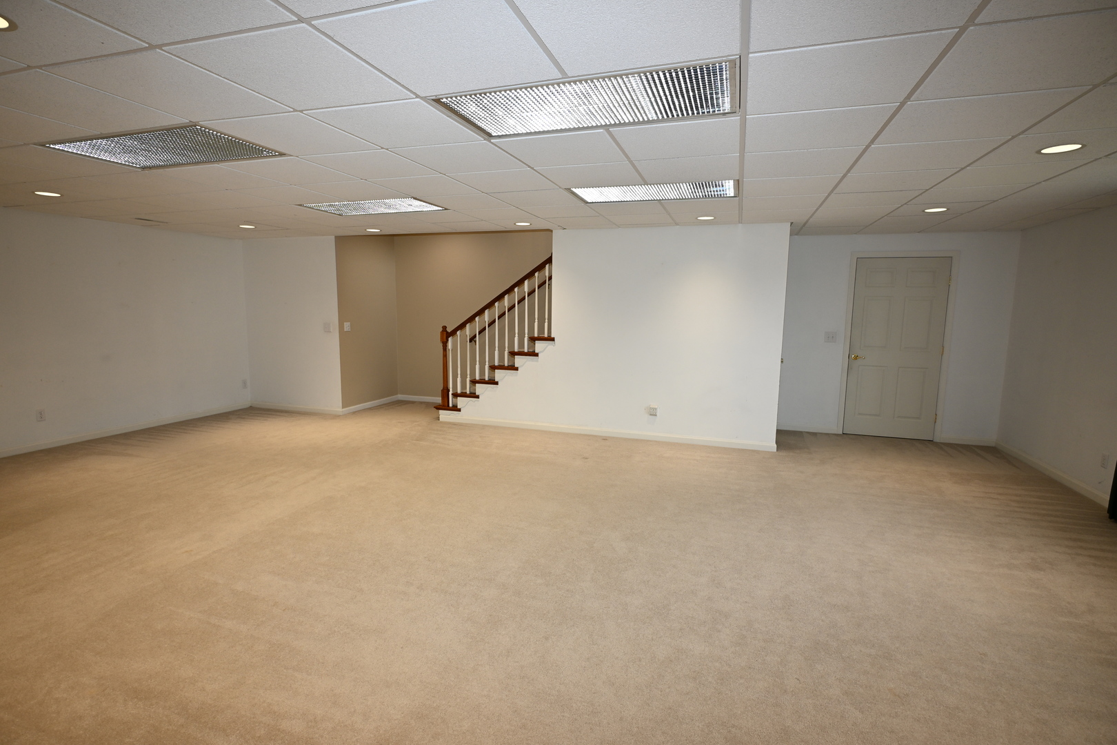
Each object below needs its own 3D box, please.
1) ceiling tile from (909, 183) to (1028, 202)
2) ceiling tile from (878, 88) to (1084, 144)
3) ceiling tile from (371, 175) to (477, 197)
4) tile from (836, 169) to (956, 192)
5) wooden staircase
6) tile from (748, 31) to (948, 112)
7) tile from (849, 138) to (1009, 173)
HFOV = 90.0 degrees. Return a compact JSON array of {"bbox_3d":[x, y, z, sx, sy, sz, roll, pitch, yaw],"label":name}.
[{"bbox_3d":[2.901,-1.275,3.979,0.603,0.020,0.603,3,7,18],"label":"ceiling tile"},{"bbox_3d":[1.768,-1.105,2.428,0.605,0.020,0.605,3,7,18],"label":"ceiling tile"},{"bbox_3d":[-0.925,-1.317,3.953,0.605,0.020,0.605,3,7,18],"label":"ceiling tile"},{"bbox_3d":[2.145,-1.240,3.599,0.603,0.020,0.603,3,7,18],"label":"tile"},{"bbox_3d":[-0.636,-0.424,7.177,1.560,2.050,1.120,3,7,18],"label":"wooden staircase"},{"bbox_3d":[1.008,-1.073,2.045,0.600,0.020,0.600,3,7,18],"label":"tile"},{"bbox_3d":[1.959,-1.175,3.023,0.603,0.020,0.603,3,7,18],"label":"tile"}]

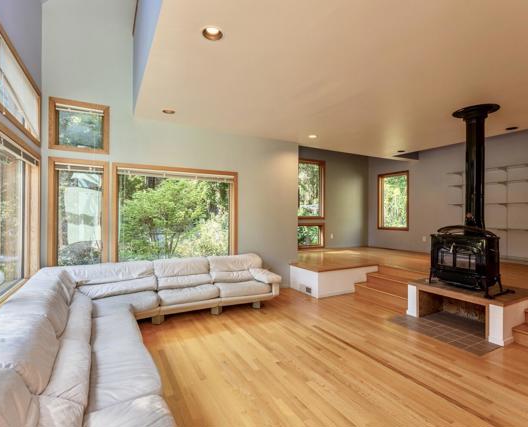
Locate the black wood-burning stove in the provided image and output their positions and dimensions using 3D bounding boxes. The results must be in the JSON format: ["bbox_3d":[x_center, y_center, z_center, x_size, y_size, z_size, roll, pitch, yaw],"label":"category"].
[{"bbox_3d":[2.653,-0.160,3.674,0.511,2.279,0.809,0,0,-29],"label":"black wood-burning stove"}]

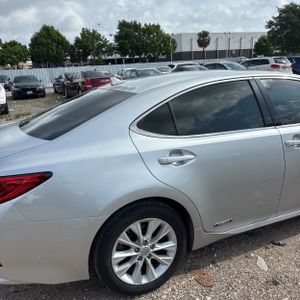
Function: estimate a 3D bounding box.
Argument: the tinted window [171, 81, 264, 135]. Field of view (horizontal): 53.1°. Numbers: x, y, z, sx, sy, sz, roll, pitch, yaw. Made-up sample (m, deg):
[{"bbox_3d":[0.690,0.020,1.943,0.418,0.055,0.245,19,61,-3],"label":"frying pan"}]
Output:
[{"bbox_3d":[0.472,-0.305,2.134,0.730,0.360,0.060,-9,-12,-19],"label":"tinted window"}]

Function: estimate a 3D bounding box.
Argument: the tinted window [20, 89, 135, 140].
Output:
[{"bbox_3d":[-0.652,-0.339,2.506,0.800,0.100,1.200,-31,22,-11],"label":"tinted window"}]

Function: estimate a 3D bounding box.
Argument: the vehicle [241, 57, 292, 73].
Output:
[{"bbox_3d":[7.999,-5.819,21.857,1.910,1.760,4.790,-9,17,-21],"label":"vehicle"}]

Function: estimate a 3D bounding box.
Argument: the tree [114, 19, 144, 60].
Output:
[{"bbox_3d":[-2.704,-15.103,45.562,5.200,8.430,5.200,-4,15,0],"label":"tree"}]

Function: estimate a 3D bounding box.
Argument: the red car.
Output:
[{"bbox_3d":[-3.609,-3.788,17.265,1.880,1.500,4.900,-11,17,-27],"label":"red car"}]

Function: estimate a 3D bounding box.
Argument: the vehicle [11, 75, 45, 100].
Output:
[{"bbox_3d":[-8.350,-4.201,19.928,1.860,1.450,4.800,-11,17,-24],"label":"vehicle"}]

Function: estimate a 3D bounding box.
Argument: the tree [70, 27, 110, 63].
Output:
[{"bbox_3d":[-8.766,-14.157,45.077,6.000,7.600,6.000,-4,15,0],"label":"tree"}]

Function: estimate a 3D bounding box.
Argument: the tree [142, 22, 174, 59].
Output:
[{"bbox_3d":[1.462,-15.148,45.640,5.010,7.710,5.010,-3,15,0],"label":"tree"}]

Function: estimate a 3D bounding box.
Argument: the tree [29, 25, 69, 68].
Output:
[{"bbox_3d":[-13.745,-13.582,42.734,5.830,7.830,5.830,-3,15,0],"label":"tree"}]

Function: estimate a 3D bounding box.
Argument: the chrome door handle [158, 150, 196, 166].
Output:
[{"bbox_3d":[0.179,0.057,1.952,0.260,0.085,0.060,-9,16,-19],"label":"chrome door handle"}]

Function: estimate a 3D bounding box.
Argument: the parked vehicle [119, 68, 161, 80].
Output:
[{"bbox_3d":[-0.308,-3.866,16.981,1.830,1.470,4.700,-9,16,-19],"label":"parked vehicle"}]

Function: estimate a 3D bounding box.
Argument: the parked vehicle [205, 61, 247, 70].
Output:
[{"bbox_3d":[4.715,-4.493,18.231,1.830,1.480,4.700,-9,17,-20],"label":"parked vehicle"}]

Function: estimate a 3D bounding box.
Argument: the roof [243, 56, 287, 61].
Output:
[{"bbox_3d":[8.231,-6.382,21.031,1.550,0.280,3.000,-9,17,-21],"label":"roof"}]

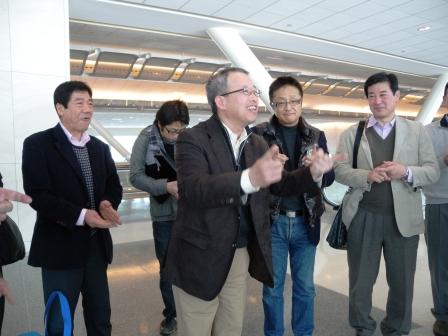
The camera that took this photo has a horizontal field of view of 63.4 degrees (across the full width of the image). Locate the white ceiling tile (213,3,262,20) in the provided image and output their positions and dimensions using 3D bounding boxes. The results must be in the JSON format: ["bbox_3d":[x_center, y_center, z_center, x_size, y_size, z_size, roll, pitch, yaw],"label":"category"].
[{"bbox_3d":[0.207,-2.525,5.855,0.600,0.030,0.600,-3,3,-31],"label":"white ceiling tile"}]

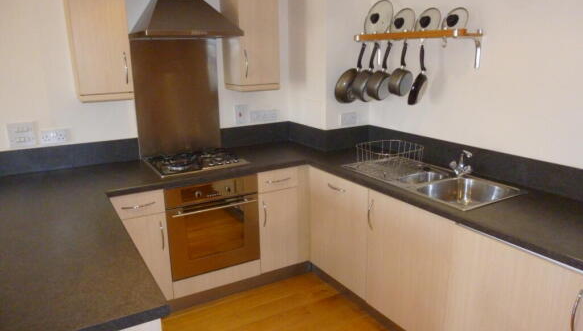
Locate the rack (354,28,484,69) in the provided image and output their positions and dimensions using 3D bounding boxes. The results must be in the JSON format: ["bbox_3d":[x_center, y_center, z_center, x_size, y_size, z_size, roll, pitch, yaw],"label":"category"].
[{"bbox_3d":[0.746,-0.709,2.600,0.204,0.205,0.925,-9,17,-29],"label":"rack"}]

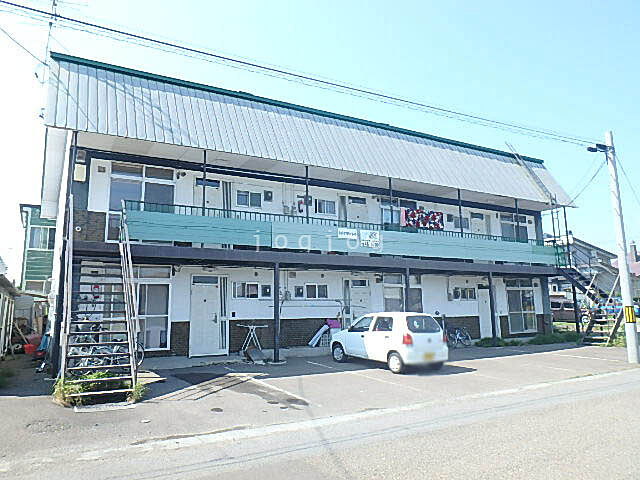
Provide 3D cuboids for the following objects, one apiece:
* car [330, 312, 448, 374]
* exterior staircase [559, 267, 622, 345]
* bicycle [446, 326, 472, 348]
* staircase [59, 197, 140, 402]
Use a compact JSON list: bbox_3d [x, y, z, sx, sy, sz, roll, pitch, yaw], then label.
[{"bbox_3d":[1.753,2.699,13.152,1.475,1.450,3.395,5,-9,-33],"label":"car"},{"bbox_3d":[10.774,2.577,19.003,2.300,3.000,2.400,4,-8,-29],"label":"exterior staircase"},{"bbox_3d":[5.278,3.613,17.977,1.500,0.870,0.500,5,-9,-35],"label":"bicycle"},{"bbox_3d":[-4.619,0.912,10.098,1.200,4.200,3.300,4,-8,-29],"label":"staircase"}]

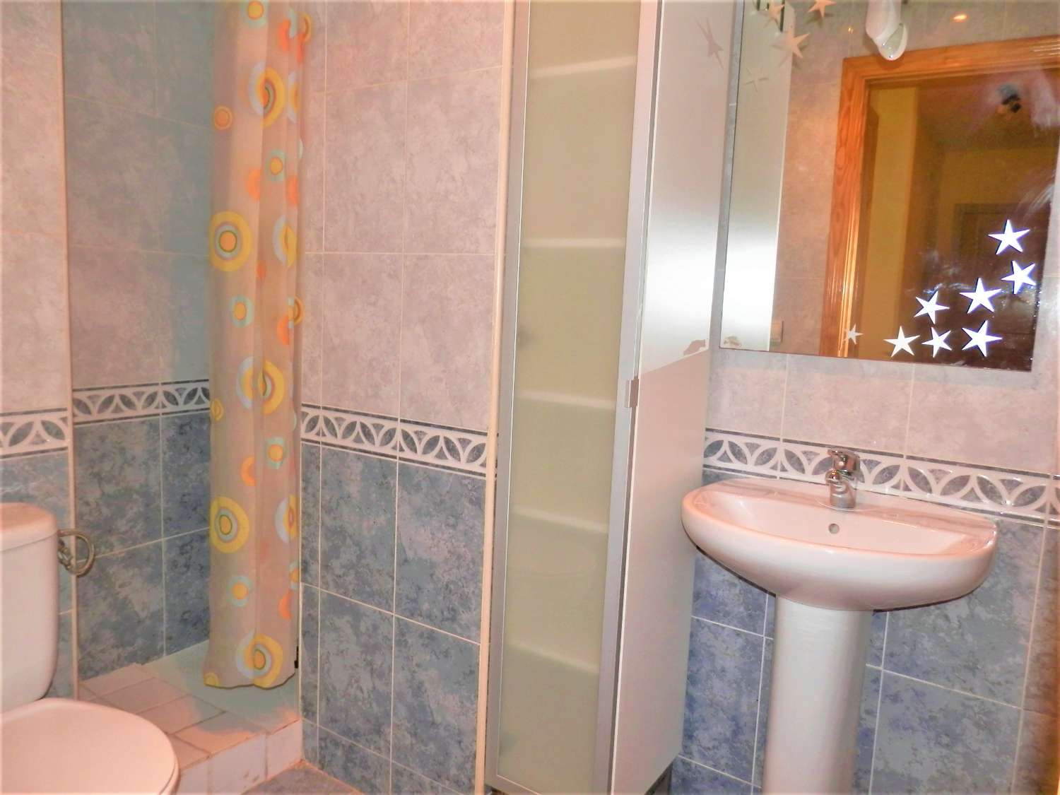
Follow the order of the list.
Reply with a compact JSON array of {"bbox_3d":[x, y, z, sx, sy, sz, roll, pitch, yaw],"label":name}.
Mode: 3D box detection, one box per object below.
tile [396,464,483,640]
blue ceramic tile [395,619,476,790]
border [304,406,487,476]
[{"bbox_3d":[-0.197,0.332,1.672,0.239,0.357,0.010,7,8,32],"label":"tile"},{"bbox_3d":[-0.219,0.701,1.749,0.245,0.365,0.010,7,8,32],"label":"blue ceramic tile"},{"bbox_3d":[-0.329,0.091,1.761,0.570,0.099,0.010,7,8,32],"label":"border"}]

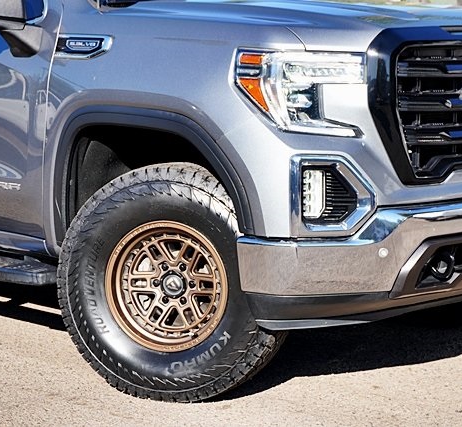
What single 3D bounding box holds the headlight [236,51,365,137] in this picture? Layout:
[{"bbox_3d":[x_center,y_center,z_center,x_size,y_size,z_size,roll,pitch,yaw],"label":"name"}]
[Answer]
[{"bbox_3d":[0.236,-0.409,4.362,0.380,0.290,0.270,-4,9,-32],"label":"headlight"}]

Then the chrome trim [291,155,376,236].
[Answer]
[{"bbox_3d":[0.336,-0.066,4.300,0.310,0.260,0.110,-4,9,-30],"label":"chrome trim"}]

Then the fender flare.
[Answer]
[{"bbox_3d":[-0.277,-0.105,4.584,1.040,0.560,0.130,8,11,42],"label":"fender flare"}]

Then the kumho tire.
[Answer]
[{"bbox_3d":[-0.195,0.249,4.681,0.862,0.862,0.300,3,5,17],"label":"kumho tire"}]

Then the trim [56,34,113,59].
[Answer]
[{"bbox_3d":[-0.543,-0.619,4.781,0.320,0.095,0.030,8,11,42],"label":"trim"}]

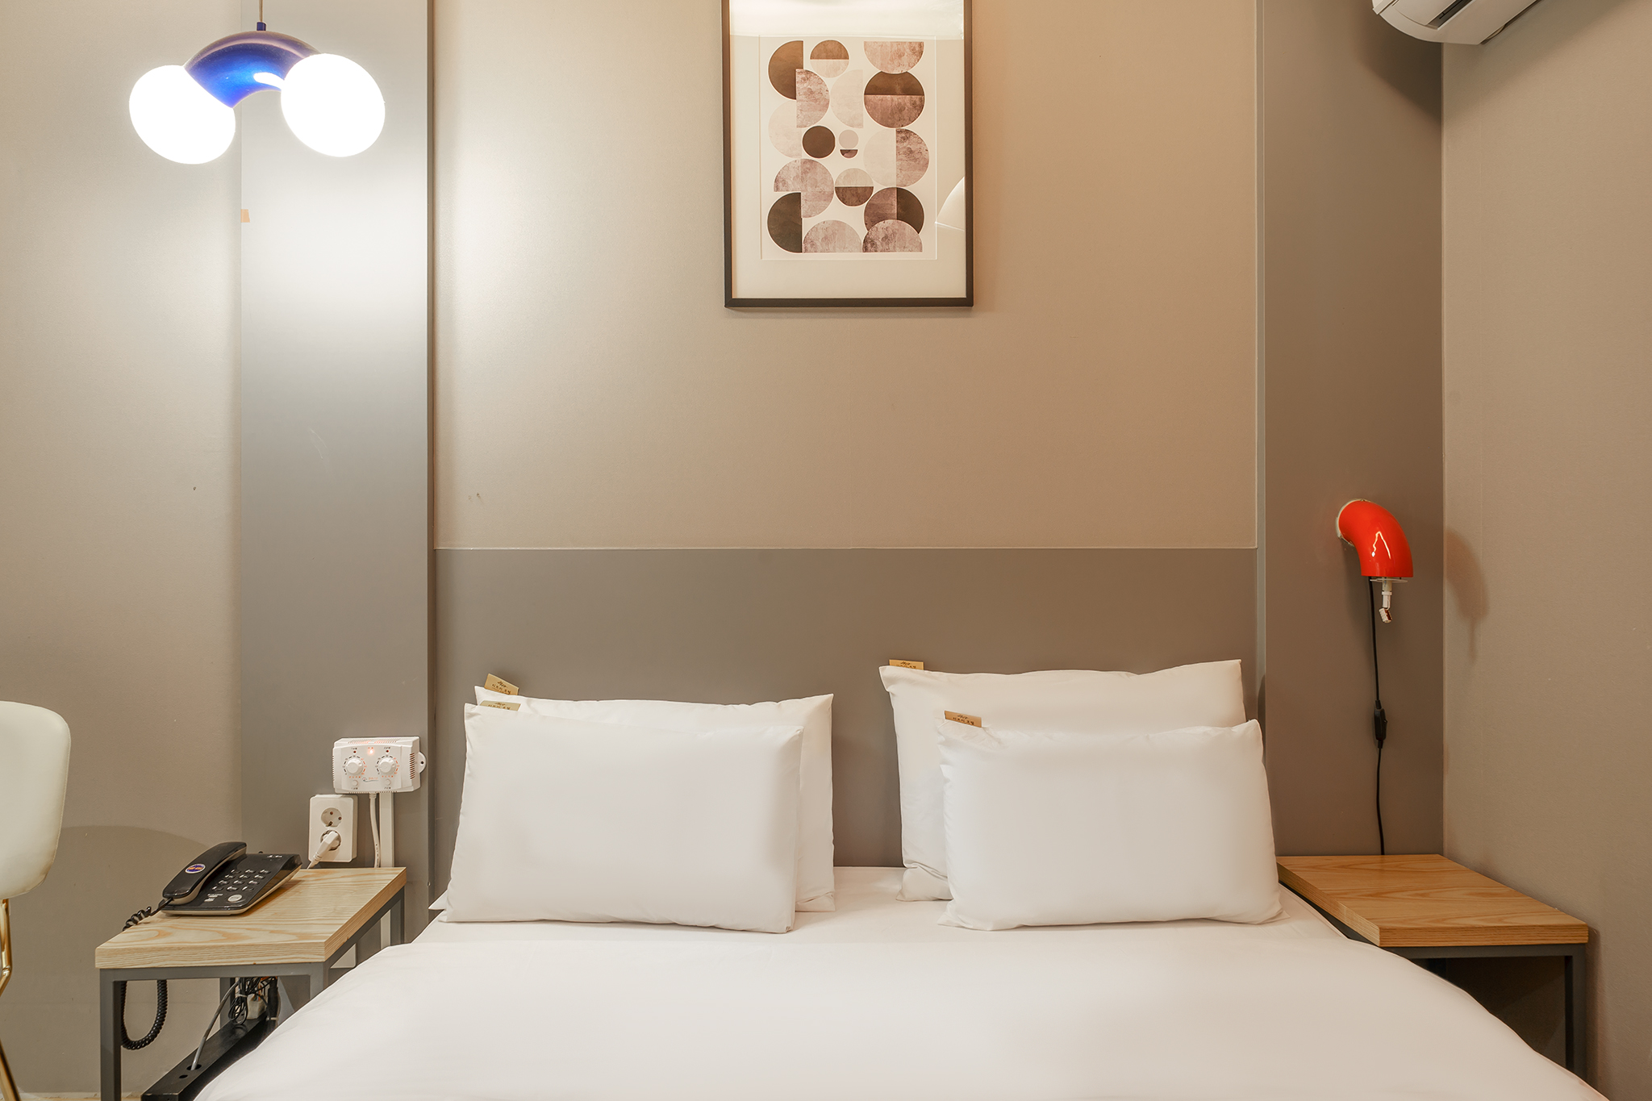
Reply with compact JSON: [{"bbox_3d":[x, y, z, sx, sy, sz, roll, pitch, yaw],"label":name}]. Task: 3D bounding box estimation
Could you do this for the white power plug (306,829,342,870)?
[{"bbox_3d":[-0.934,0.554,2.045,0.065,0.073,0.045,0,0,-2],"label":"white power plug"}]

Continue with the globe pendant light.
[{"bbox_3d":[-0.916,-0.735,1.773,0.440,0.205,0.150,0,0,15],"label":"globe pendant light"}]

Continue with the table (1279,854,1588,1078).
[{"bbox_3d":[1.023,0.810,1.917,0.335,0.450,0.400,0,0,-2],"label":"table"}]

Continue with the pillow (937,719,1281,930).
[{"bbox_3d":[0.477,0.458,1.867,0.580,0.360,0.140,0,-23,-3],"label":"pillow"}]

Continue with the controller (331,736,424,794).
[{"bbox_3d":[-0.843,0.404,2.060,0.170,0.094,0.052,0,0,-2],"label":"controller"}]

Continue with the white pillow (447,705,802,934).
[{"bbox_3d":[-0.342,0.448,1.857,0.595,0.370,0.140,0,-24,4],"label":"white pillow"}]

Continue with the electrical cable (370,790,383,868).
[{"bbox_3d":[-0.848,0.524,2.070,0.022,0.145,0.018,0,0,-2],"label":"electrical cable"}]

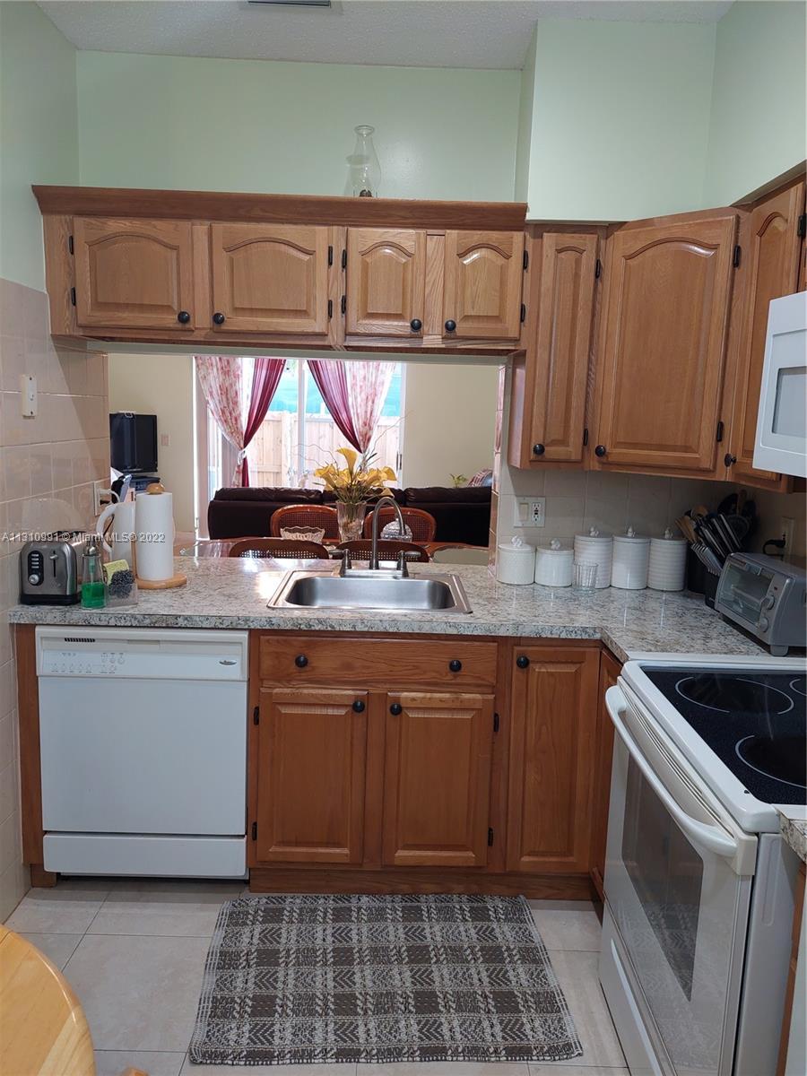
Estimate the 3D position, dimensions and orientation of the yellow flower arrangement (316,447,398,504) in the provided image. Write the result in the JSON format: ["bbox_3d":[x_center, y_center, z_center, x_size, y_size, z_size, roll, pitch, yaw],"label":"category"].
[{"bbox_3d":[-0.252,-0.322,3.920,0.430,0.290,0.380,2,9,0],"label":"yellow flower arrangement"}]

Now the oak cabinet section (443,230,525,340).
[{"bbox_3d":[0.246,-0.795,2.434,0.244,0.319,0.300,2,8,0],"label":"oak cabinet section"}]

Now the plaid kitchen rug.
[{"bbox_3d":[-0.063,1.183,2.061,0.930,0.012,0.600,1,9,-4],"label":"plaid kitchen rug"}]

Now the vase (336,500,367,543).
[{"bbox_3d":[-0.282,-0.047,3.966,0.150,0.280,0.150,2,9,0],"label":"vase"}]

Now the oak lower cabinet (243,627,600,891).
[{"bbox_3d":[0.064,0.669,2.574,1.070,0.865,0.600,2,9,0],"label":"oak lower cabinet"}]

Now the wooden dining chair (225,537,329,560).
[{"bbox_3d":[-0.574,0.429,3.649,0.480,0.950,0.550,2,9,0],"label":"wooden dining chair"}]

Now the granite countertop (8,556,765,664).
[{"bbox_3d":[0.025,0.213,2.415,2.335,0.042,1.090,2,10,0],"label":"granite countertop"}]

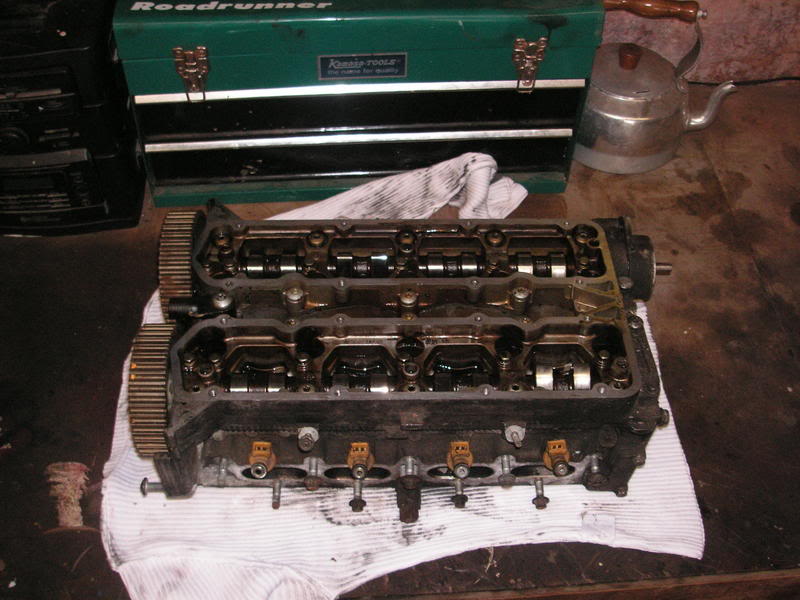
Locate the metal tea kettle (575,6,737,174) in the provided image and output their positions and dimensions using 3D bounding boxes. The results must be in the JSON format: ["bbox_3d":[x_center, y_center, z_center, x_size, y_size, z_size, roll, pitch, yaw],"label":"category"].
[{"bbox_3d":[0.320,-0.291,1.128,0.222,0.210,0.173,14,50,14],"label":"metal tea kettle"}]

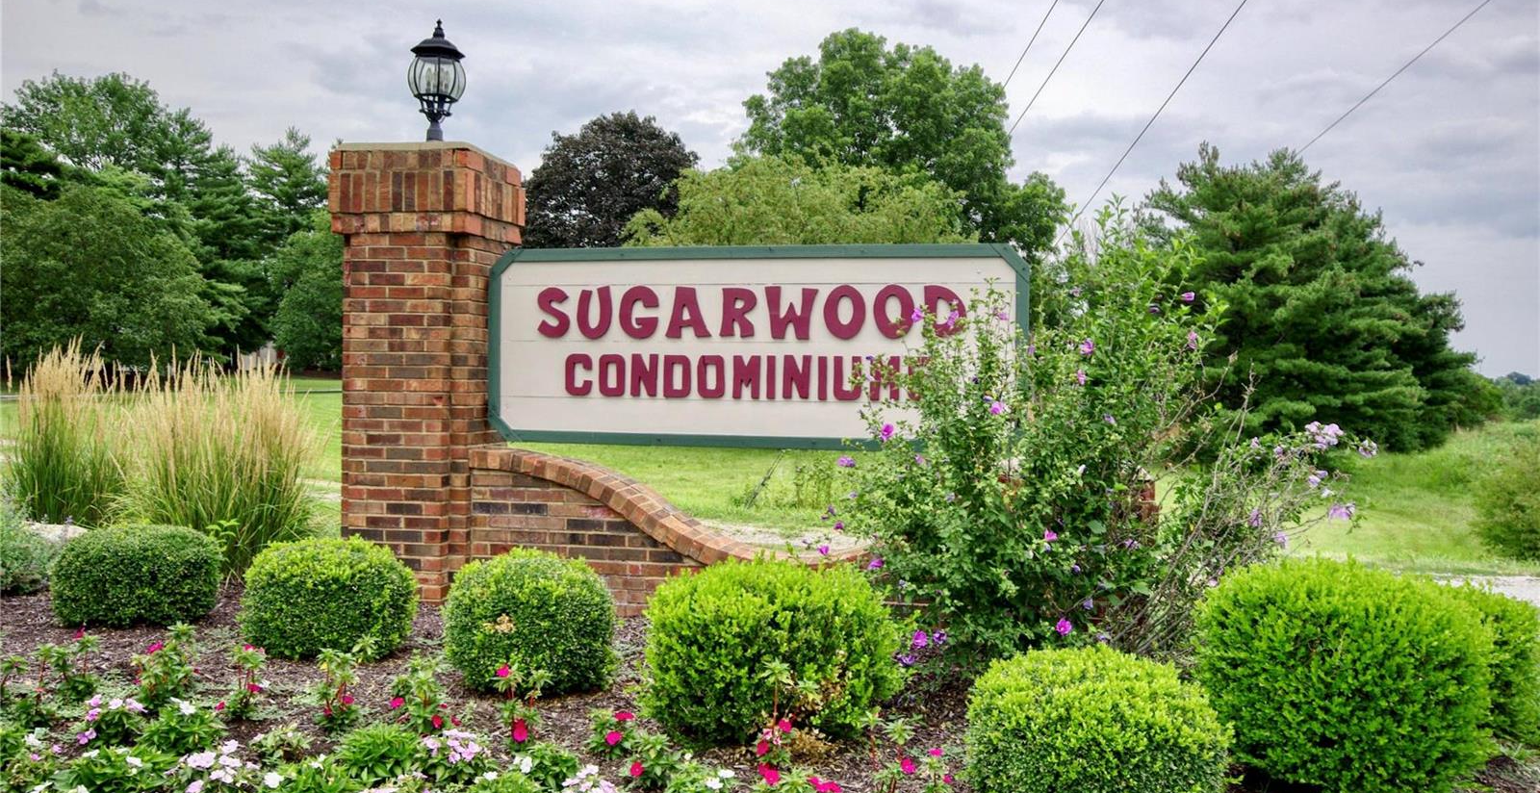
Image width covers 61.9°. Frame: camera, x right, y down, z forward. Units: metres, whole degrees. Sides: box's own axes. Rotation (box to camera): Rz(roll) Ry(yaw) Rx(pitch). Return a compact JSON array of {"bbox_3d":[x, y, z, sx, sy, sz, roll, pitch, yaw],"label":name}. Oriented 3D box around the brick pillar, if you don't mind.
[{"bbox_3d":[-1.781,-0.114,6.732,0.738,2.280,0.738,1,1,11],"label":"brick pillar"}]

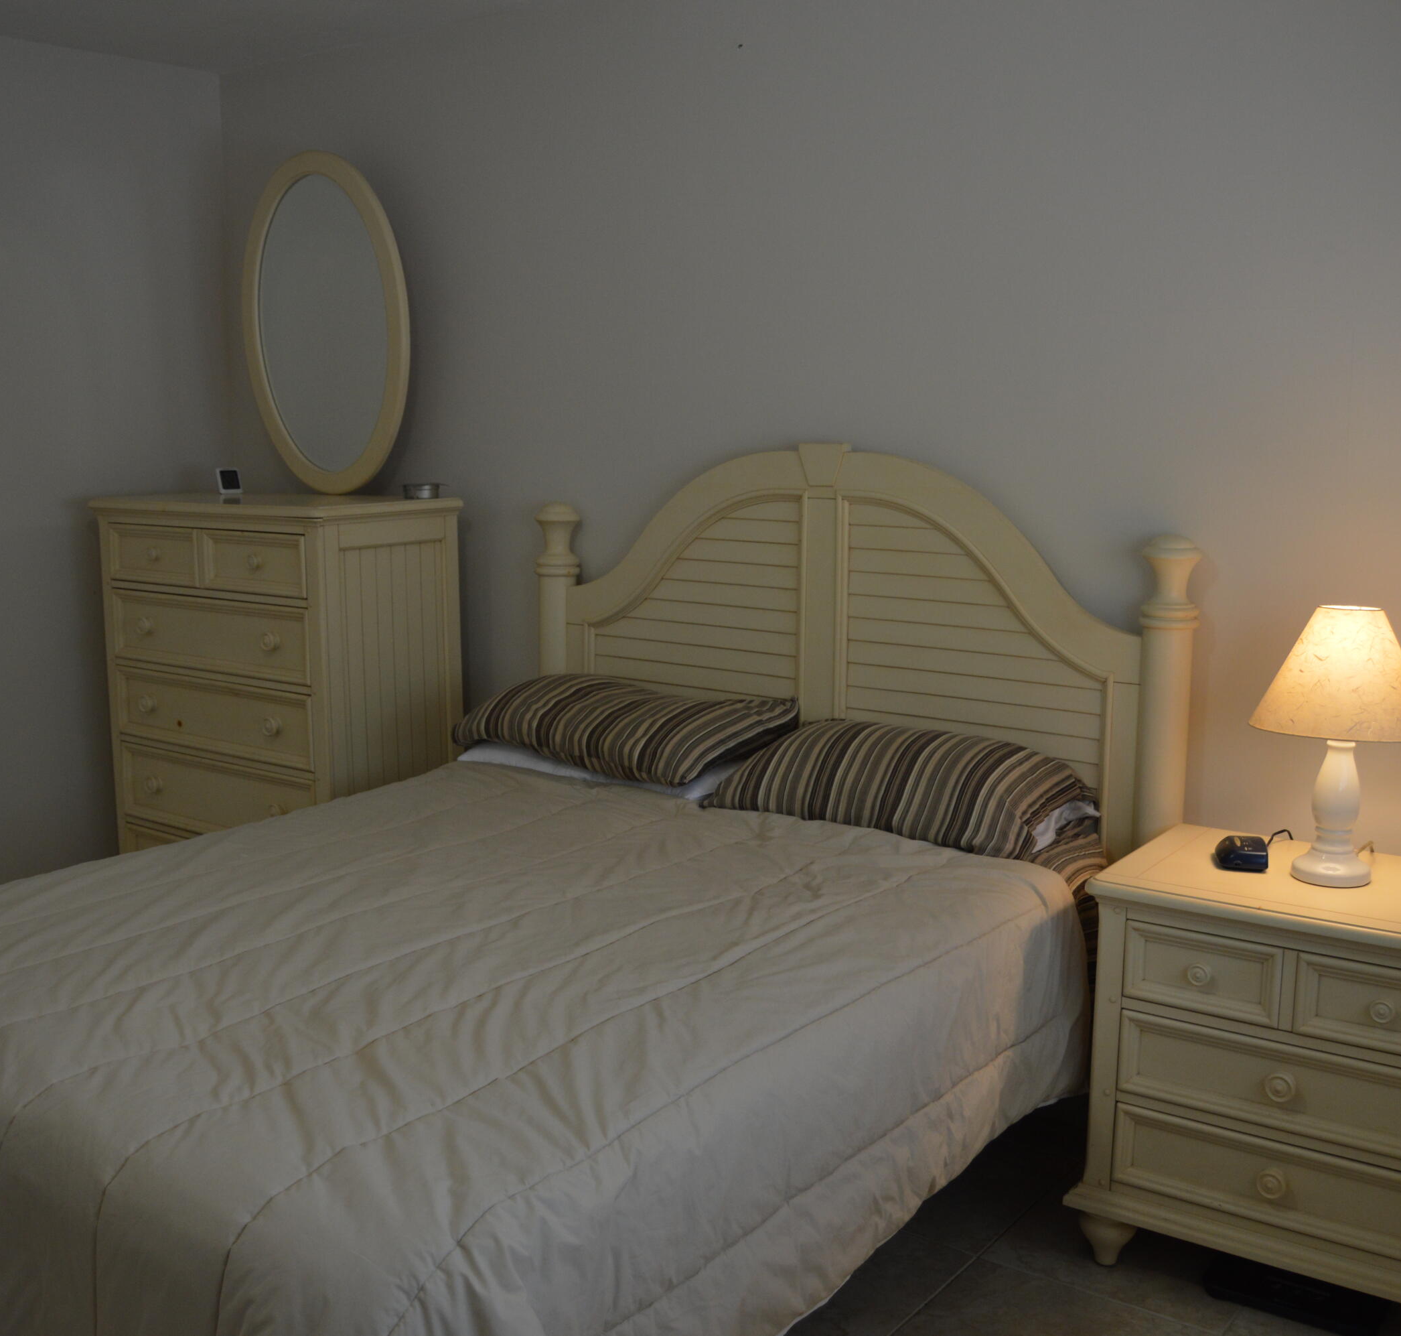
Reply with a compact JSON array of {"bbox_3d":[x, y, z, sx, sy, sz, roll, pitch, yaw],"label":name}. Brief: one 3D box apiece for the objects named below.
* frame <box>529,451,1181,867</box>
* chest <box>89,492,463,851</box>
[{"bbox_3d":[0.270,0.212,3.505,1.750,1.453,0.115,7,11,38],"label":"frame"},{"bbox_3d":[-1.234,0.158,4.424,1.050,1.283,0.490,6,11,36],"label":"chest"}]

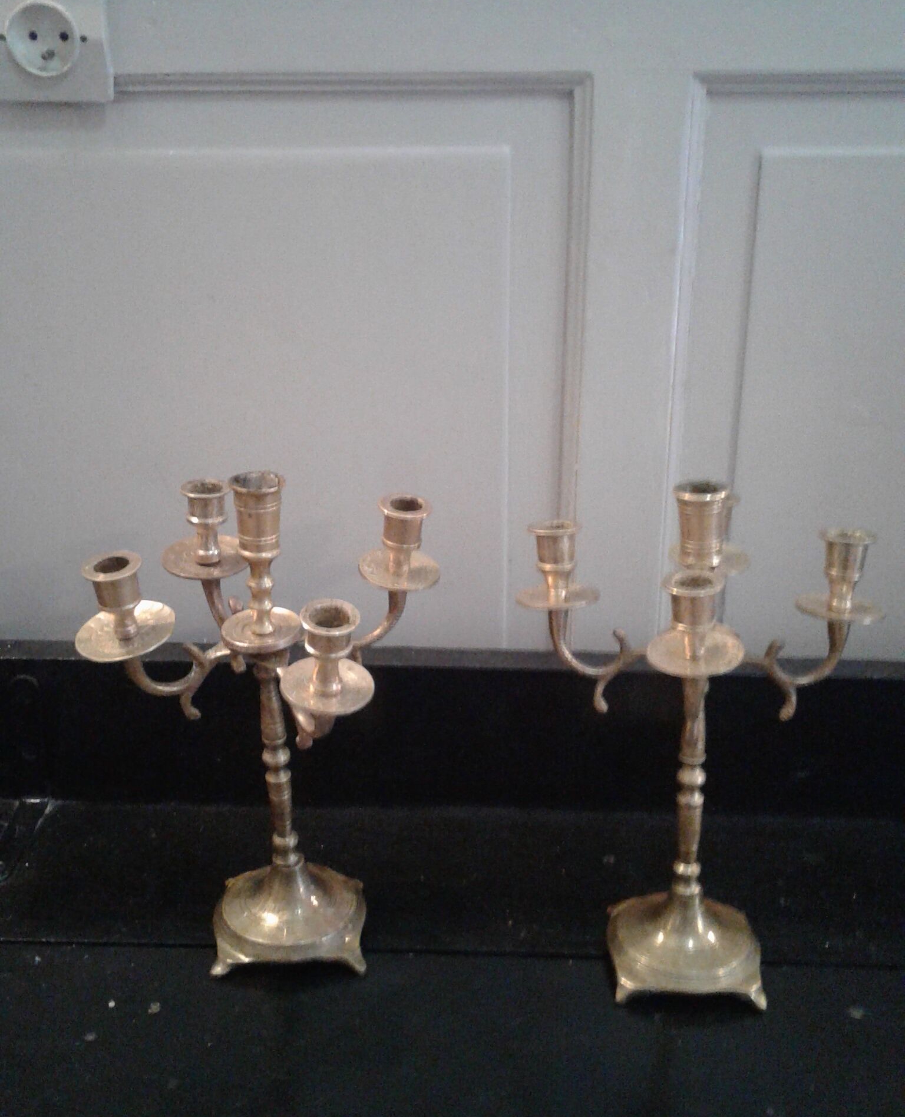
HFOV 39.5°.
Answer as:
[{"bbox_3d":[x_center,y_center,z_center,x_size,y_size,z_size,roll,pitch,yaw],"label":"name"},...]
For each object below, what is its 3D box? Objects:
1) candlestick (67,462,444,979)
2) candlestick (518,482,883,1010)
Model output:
[{"bbox_3d":[-0.106,0.098,0.767,0.224,0.318,0.224,-13,26,-27],"label":"candlestick"},{"bbox_3d":[0.143,0.106,0.750,0.212,0.312,0.212,4,22,12],"label":"candlestick"}]

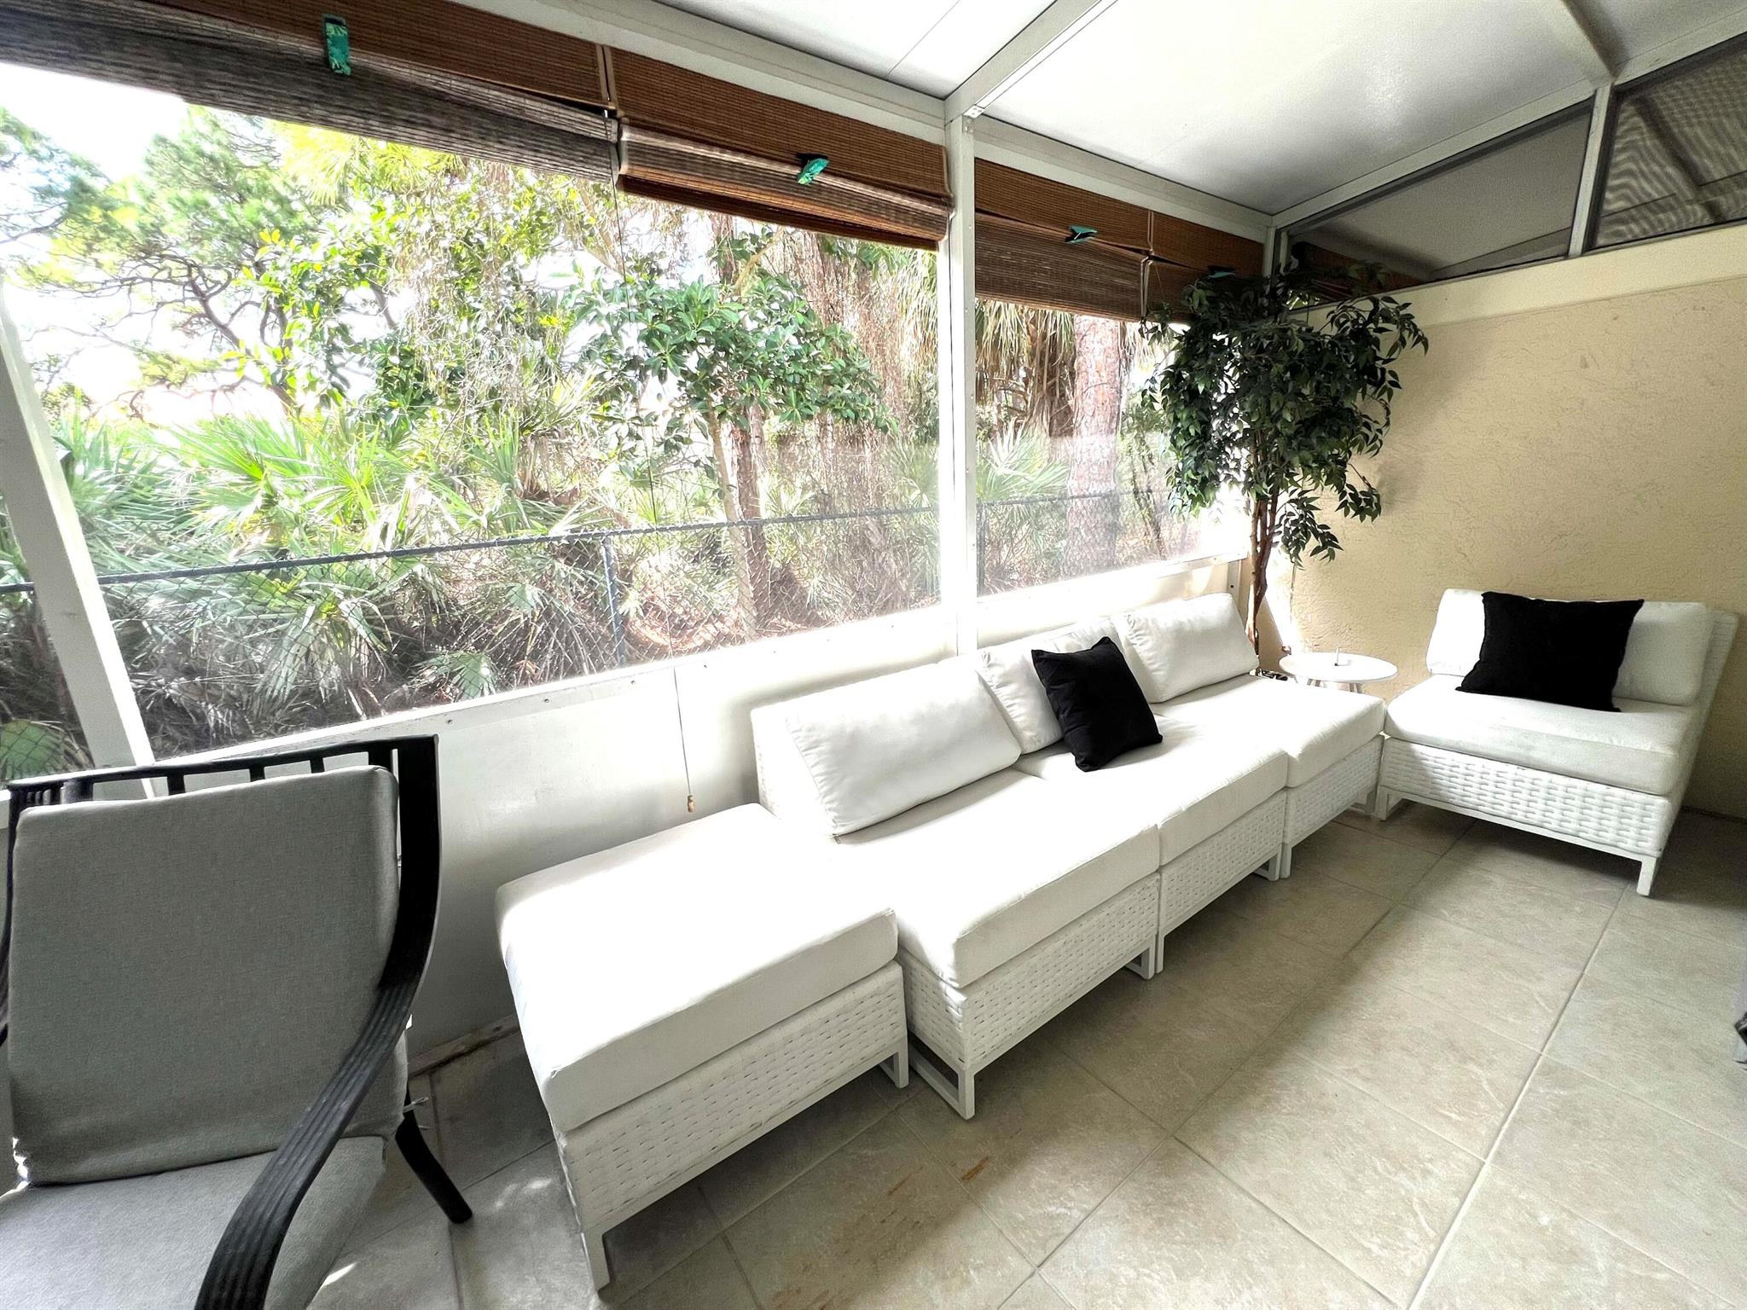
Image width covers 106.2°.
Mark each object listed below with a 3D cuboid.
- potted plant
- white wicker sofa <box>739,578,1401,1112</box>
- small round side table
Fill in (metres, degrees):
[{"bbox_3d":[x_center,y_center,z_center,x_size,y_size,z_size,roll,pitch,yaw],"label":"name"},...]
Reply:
[{"bbox_3d":[1.831,-0.607,3.037,1.001,2.203,0.854,-13,16,-33],"label":"potted plant"},{"bbox_3d":[0.795,0.361,2.282,2.149,0.808,0.921,-13,16,-33],"label":"white wicker sofa"},{"bbox_3d":[2.102,0.285,3.013,0.441,0.449,0.441,-13,16,-33],"label":"small round side table"}]

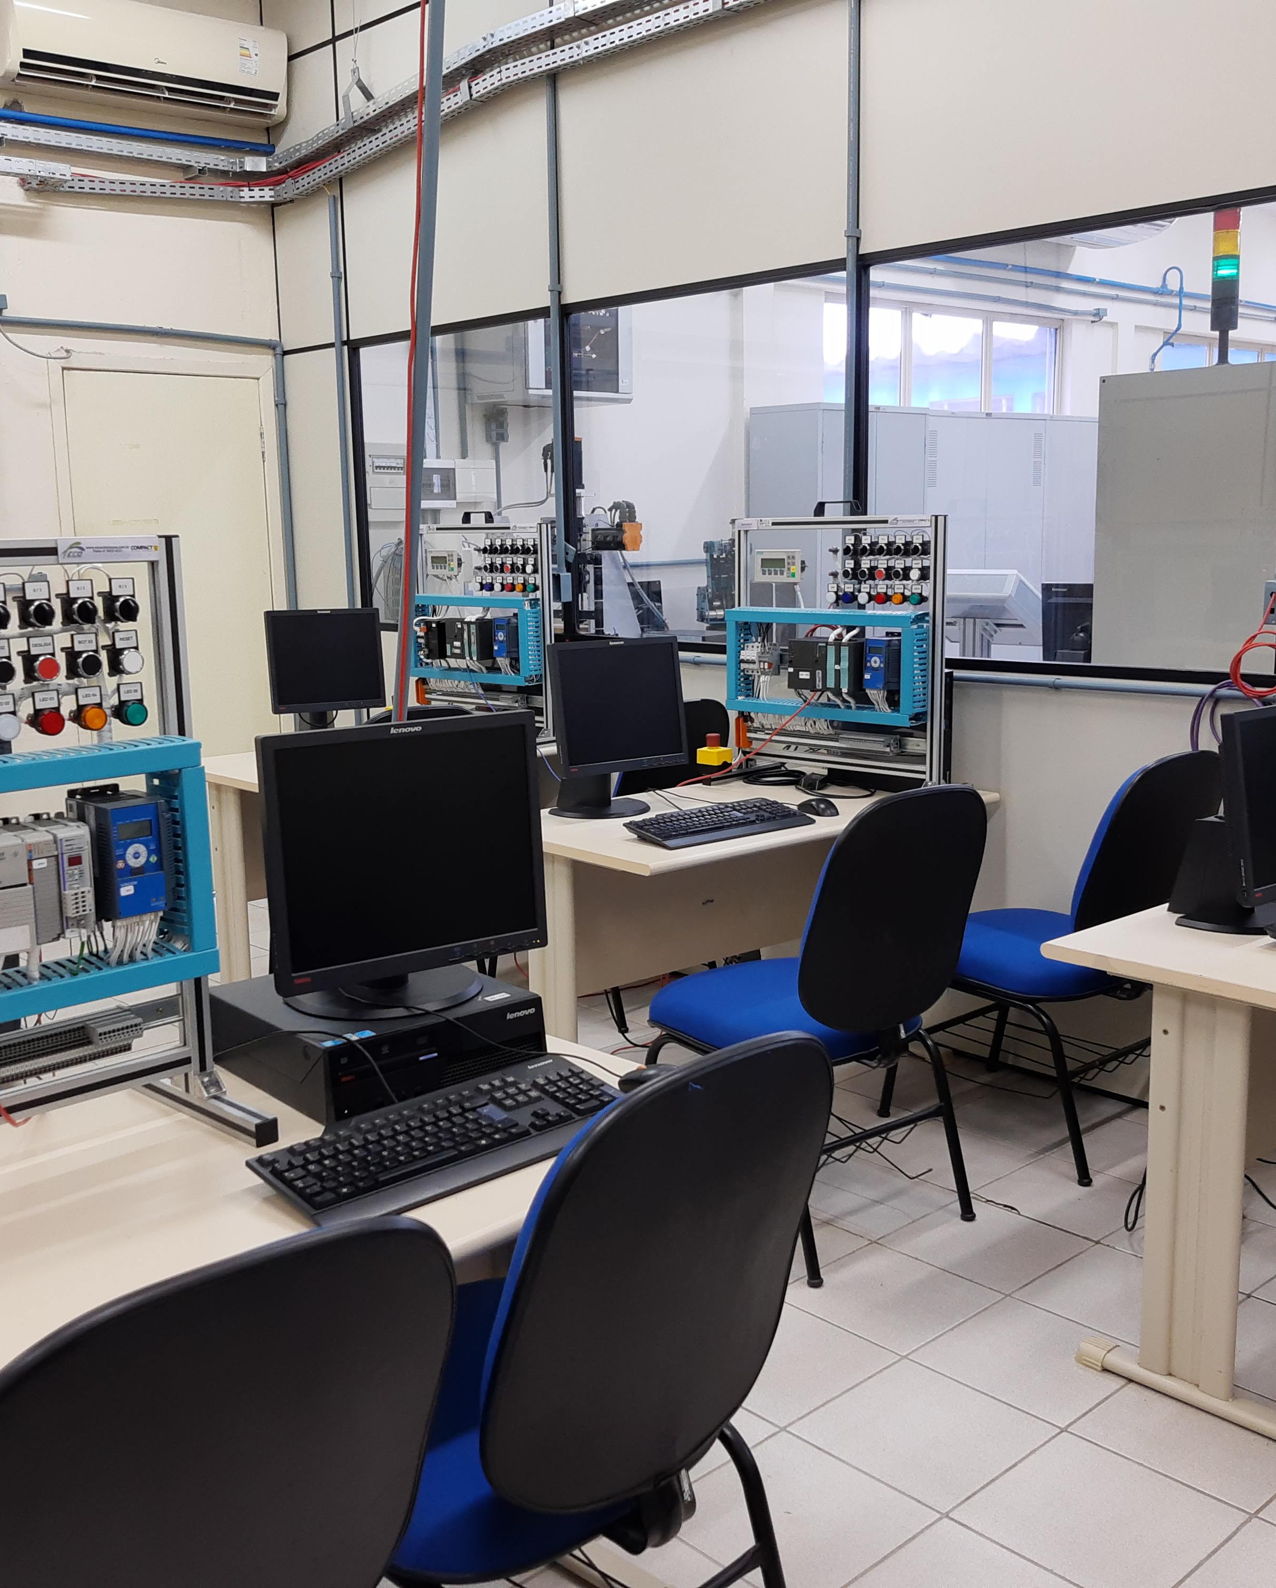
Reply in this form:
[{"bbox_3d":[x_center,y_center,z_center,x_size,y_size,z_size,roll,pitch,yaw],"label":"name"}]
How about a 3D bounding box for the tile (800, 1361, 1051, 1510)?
[{"bbox_3d":[0.458,1.026,2.556,0.310,0.010,0.310,-10,13,-42],"label":"tile"}]

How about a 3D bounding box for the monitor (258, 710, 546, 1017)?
[{"bbox_3d":[-0.334,0.082,2.060,0.372,0.365,0.235,-7,12,-33],"label":"monitor"}]

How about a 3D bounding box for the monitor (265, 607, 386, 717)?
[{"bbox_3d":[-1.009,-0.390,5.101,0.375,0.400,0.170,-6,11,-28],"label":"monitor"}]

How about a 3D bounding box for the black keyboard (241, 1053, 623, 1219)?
[{"bbox_3d":[-0.207,0.393,1.832,0.458,0.040,0.192,-10,13,-44],"label":"black keyboard"}]

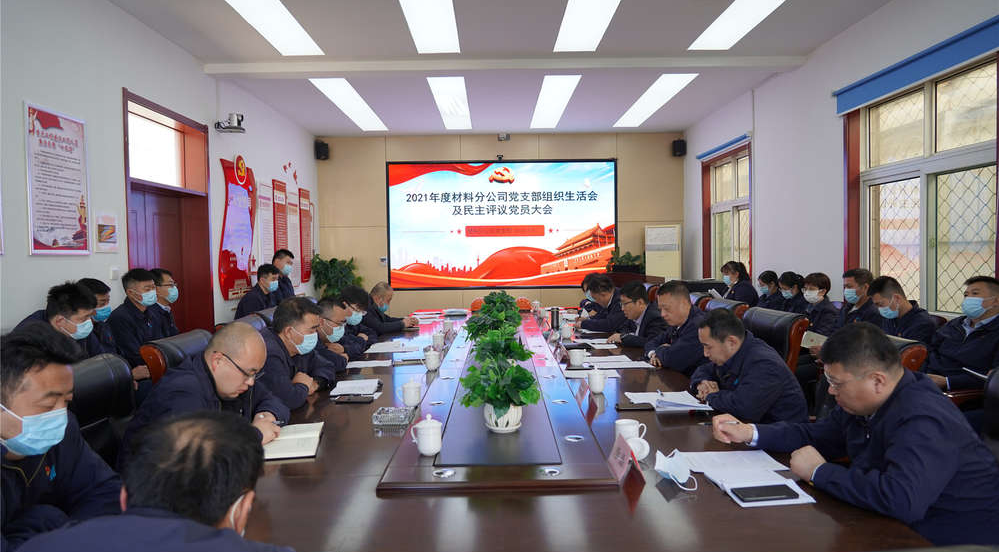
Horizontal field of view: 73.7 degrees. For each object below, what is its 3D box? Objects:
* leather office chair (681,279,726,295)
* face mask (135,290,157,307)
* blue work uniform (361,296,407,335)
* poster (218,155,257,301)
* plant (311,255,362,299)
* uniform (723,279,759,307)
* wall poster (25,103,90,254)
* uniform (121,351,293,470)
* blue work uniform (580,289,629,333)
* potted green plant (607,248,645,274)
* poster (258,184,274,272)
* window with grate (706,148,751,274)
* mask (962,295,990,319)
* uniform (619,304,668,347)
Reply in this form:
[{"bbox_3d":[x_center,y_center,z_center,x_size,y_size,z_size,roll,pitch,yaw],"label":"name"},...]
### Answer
[{"bbox_3d":[2.266,0.580,7.529,0.600,1.080,0.640,-1,2,0],"label":"leather office chair"},{"bbox_3d":[-2.333,0.148,4.363,0.090,0.120,0.140,-1,2,8],"label":"face mask"},{"bbox_3d":[-1.010,0.444,5.613,0.540,0.580,0.520,-1,2,0],"label":"blue work uniform"},{"bbox_3d":[-2.760,-0.535,7.116,0.050,1.532,1.145,-1,2,-1],"label":"poster"},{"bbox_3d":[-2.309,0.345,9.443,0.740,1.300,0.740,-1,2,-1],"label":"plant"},{"bbox_3d":[2.217,0.341,6.171,0.450,0.600,0.460,-1,2,0],"label":"uniform"},{"bbox_3d":[-2.811,-0.587,4.274,0.025,0.900,0.582,-1,2,0],"label":"wall poster"},{"bbox_3d":[-1.055,0.556,2.369,0.510,0.600,0.560,-1,2,-6],"label":"uniform"},{"bbox_3d":[0.904,0.409,5.227,0.520,0.600,0.540,-1,2,-1],"label":"blue work uniform"},{"bbox_3d":[1.706,-0.210,9.016,0.510,0.350,0.360,-1,2,-1],"label":"potted green plant"},{"bbox_3d":[-2.860,-0.481,8.279,0.030,1.310,0.540,-1,2,-1],"label":"poster"},{"bbox_3d":[3.082,-0.755,8.937,0.140,1.680,1.660,-1,2,-1],"label":"window with grate"},{"bbox_3d":[2.659,0.177,3.696,0.090,0.120,0.140,-1,2,-9],"label":"mask"},{"bbox_3d":[1.053,0.463,4.670,0.540,0.580,0.520,-1,2,0],"label":"uniform"}]

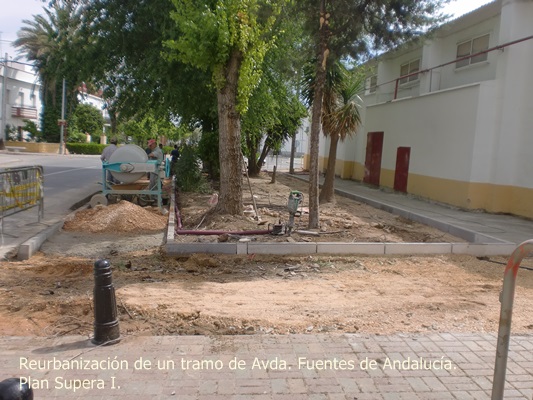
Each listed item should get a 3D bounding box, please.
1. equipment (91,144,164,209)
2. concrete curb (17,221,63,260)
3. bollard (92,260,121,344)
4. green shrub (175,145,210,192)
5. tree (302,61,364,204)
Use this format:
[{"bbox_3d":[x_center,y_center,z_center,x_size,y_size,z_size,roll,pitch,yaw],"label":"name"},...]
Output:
[{"bbox_3d":[-3.427,-0.582,13.338,1.700,1.500,1.150,0,6,-10],"label":"equipment"},{"bbox_3d":[-3.437,0.591,8.383,0.140,0.210,2.400,0,6,-10],"label":"concrete curb"},{"bbox_3d":[-1.126,0.708,3.796,0.200,0.585,0.200,0,6,-17],"label":"bollard"},{"bbox_3d":[-2.291,-0.975,16.689,1.120,1.470,1.100,1,6,-8],"label":"green shrub"},{"bbox_3d":[1.756,-1.769,14.125,1.580,3.650,1.500,2,5,7],"label":"tree"}]

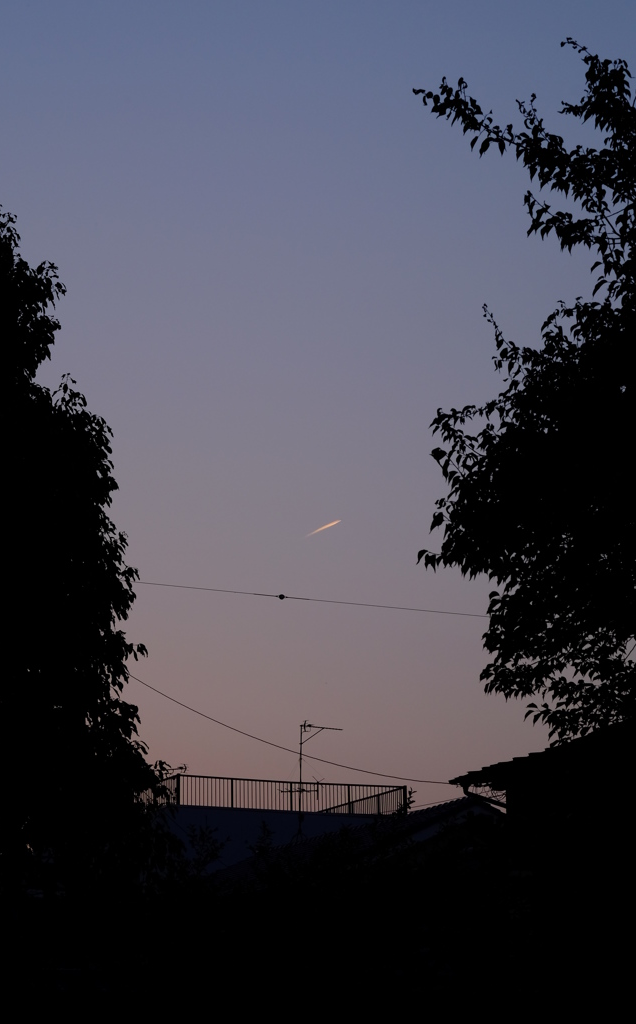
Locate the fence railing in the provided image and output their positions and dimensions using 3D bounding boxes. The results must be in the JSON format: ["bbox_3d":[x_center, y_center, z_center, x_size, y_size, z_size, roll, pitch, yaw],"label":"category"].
[{"bbox_3d":[-1.758,8.424,67.947,6.796,0.840,5.400,7,-15,-23],"label":"fence railing"}]

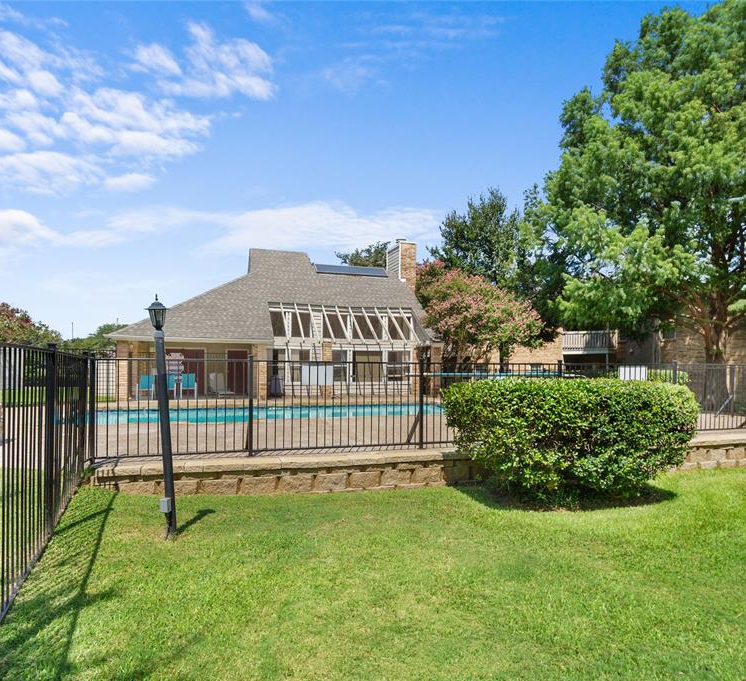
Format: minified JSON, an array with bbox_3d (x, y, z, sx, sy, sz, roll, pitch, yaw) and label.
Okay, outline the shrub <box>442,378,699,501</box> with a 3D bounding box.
[{"bbox_3d":[2.470,1.200,6.200,3.050,1.450,1.800,1,-2,-12],"label":"shrub"}]

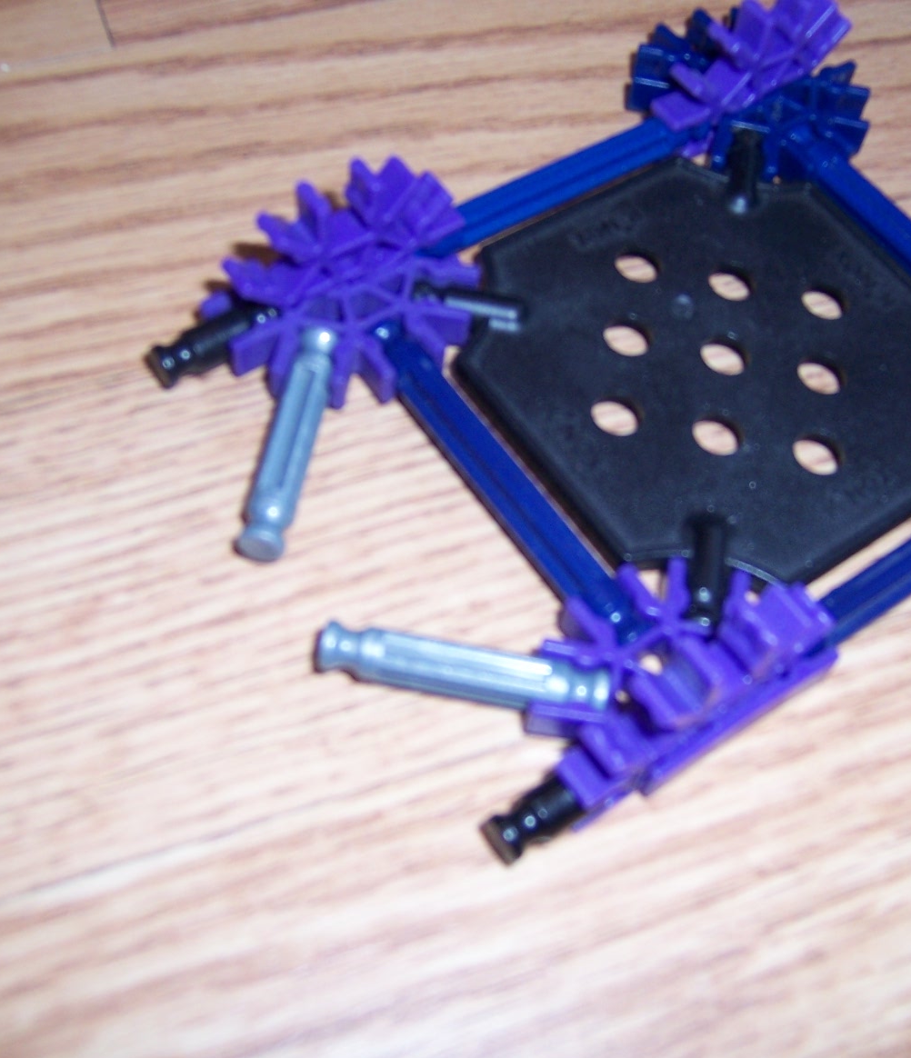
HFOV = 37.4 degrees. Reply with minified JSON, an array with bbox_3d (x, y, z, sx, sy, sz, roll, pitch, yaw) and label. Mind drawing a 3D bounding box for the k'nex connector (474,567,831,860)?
[{"bbox_3d":[0.021,0.014,0.150,0.048,0.022,0.022,-29,66,-21],"label":"k'nex connector"}]

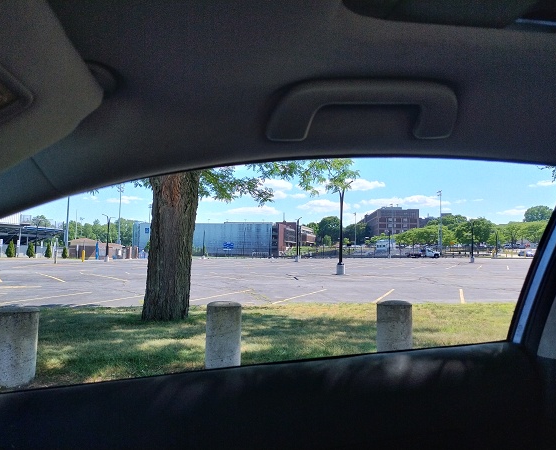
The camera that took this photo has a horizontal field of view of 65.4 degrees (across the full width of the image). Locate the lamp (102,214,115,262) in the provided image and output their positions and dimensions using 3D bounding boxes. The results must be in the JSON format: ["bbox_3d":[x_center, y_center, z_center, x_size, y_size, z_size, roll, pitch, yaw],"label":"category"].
[{"bbox_3d":[-23.577,1.856,60.022,1.500,6.600,0.600,1,-3,-13],"label":"lamp"}]

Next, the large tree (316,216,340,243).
[{"bbox_3d":[22.144,3.070,190.000,12.000,14.000,12.000,1,-3,0],"label":"large tree"}]

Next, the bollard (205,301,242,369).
[{"bbox_3d":[-0.507,1.058,4.077,0.330,0.610,0.330,1,-3,-13],"label":"bollard"}]

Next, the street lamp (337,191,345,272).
[{"bbox_3d":[4.492,0.228,30.714,1.500,6.600,0.600,1,-3,-13],"label":"street lamp"}]

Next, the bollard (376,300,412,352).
[{"bbox_3d":[1.192,1.083,4.418,0.330,0.610,0.330,1,-3,-13],"label":"bollard"}]

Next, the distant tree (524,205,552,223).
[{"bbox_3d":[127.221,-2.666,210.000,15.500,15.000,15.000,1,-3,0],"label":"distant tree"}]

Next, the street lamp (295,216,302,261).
[{"bbox_3d":[3.006,2.229,64.349,1.200,6.600,0.600,1,-3,-13],"label":"street lamp"}]

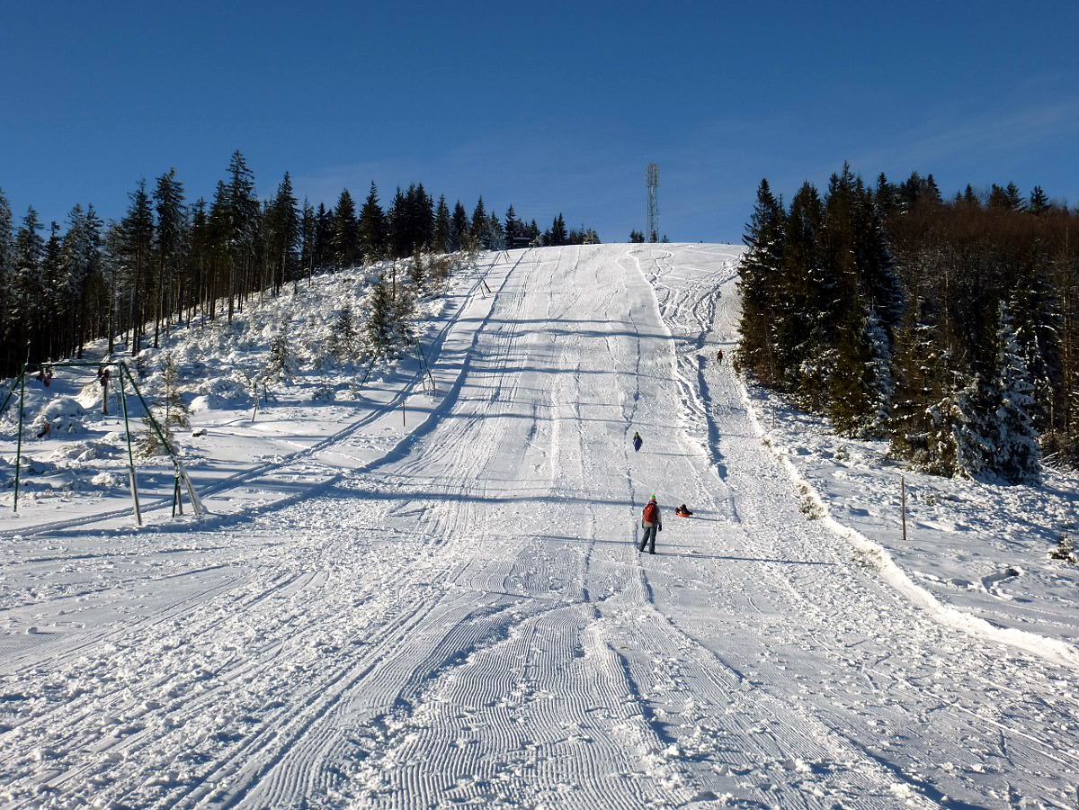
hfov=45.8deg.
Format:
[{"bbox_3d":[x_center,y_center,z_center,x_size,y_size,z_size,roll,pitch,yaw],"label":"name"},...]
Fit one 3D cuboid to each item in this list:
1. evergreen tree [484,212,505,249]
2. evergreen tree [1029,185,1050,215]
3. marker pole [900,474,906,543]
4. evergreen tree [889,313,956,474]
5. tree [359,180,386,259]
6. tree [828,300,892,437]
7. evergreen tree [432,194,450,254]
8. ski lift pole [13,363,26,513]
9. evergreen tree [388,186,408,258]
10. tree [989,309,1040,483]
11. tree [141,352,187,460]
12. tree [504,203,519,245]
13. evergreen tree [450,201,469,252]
[{"bbox_3d":[-10.971,-42.774,315.000,5.320,10.200,5.320,0,-7,0],"label":"evergreen tree"},{"bbox_3d":[58.691,-17.767,148.956,4.200,16.000,4.200,0,-7,0],"label":"evergreen tree"},{"bbox_3d":[11.540,3.262,40.550,0.090,2.170,0.090,0,-10,0],"label":"marker pole"},{"bbox_3d":[22.154,-0.651,74.000,3.850,9.340,3.850,0,-7,0],"label":"evergreen tree"},{"bbox_3d":[-34.533,-38.067,265.000,5.966,15.546,5.966,0,-7,0],"label":"tree"},{"bbox_3d":[23.550,-2.725,93.900,4.600,10.380,4.600,0,-10,0],"label":"tree"},{"bbox_3d":[-22.864,-41.896,296.784,4.100,14.350,4.100,0,-10,0],"label":"evergreen tree"},{"bbox_3d":[-19.338,1.191,47.515,0.130,5.680,0.130,0,-10,0],"label":"ski lift pole"},{"bbox_3d":[-26.427,-34.110,240.000,3.710,14.340,3.710,0,-7,0],"label":"evergreen tree"},{"bbox_3d":[25.770,-0.765,69.184,3.200,9.800,3.200,0,-10,0],"label":"tree"},{"bbox_3d":[-21.176,0.004,72.095,2.800,5.970,2.800,0,-10,0],"label":"tree"},{"bbox_3d":[-7.307,-47.022,335.000,4.010,11.570,4.010,0,-7,0],"label":"tree"},{"bbox_3d":[-18.929,-42.479,303.995,4.400,12.910,4.400,0,-10,0],"label":"evergreen tree"}]

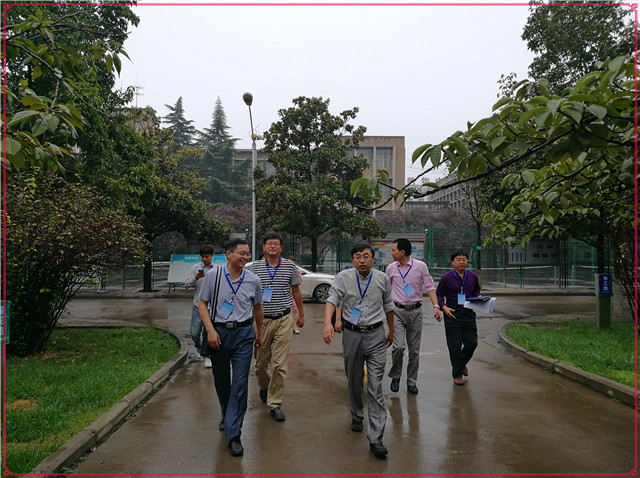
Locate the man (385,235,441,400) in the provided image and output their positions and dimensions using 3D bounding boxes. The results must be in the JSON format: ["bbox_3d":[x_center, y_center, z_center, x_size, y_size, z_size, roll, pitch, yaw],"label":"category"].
[{"bbox_3d":[1.092,0.888,5.885,0.640,1.770,0.520,0,-2,7],"label":"man"}]

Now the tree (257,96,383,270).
[{"bbox_3d":[-0.020,-1.774,19.660,5.000,7.630,4.800,0,-2,0],"label":"tree"}]

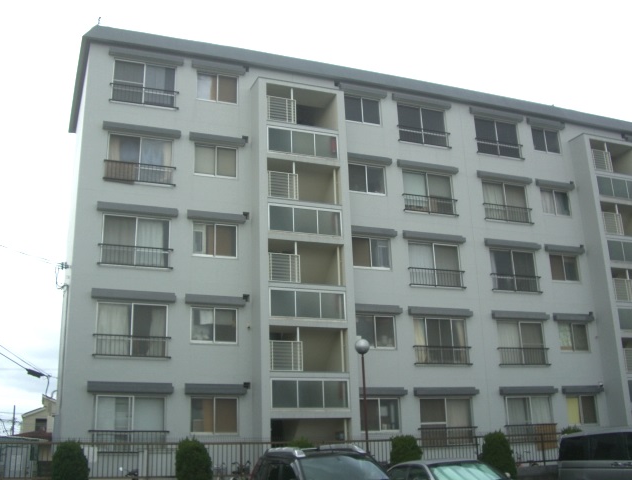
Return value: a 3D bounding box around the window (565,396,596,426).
[{"bbox_3d":[9.714,6.208,25.637,1.386,1.039,0.150,5,-18,-21],"label":"window"}]

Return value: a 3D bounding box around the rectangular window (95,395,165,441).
[{"bbox_3d":[-5.104,5.060,19.195,2.010,1.500,0.150,5,-18,-21],"label":"rectangular window"}]

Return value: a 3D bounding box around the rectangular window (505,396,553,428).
[{"bbox_3d":[7.589,6.317,24.729,2.026,1.528,0.200,5,-18,-21],"label":"rectangular window"}]

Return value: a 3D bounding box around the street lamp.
[{"bbox_3d":[1.243,4.415,17.335,0.375,3.941,0.375,5,-17,-22],"label":"street lamp"}]

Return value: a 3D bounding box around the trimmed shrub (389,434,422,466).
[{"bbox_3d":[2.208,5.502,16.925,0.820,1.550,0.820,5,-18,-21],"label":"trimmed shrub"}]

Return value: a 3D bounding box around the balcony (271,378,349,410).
[{"bbox_3d":[-0.176,4.562,20.724,2.459,0.890,0.150,5,-18,-21],"label":"balcony"}]

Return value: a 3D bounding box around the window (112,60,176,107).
[{"bbox_3d":[-5.433,-4.948,22.297,2.010,1.563,0.150,5,-18,-21],"label":"window"}]

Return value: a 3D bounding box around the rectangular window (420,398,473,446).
[{"bbox_3d":[4.421,6.098,23.584,2.060,1.550,0.180,5,-17,-22],"label":"rectangular window"}]

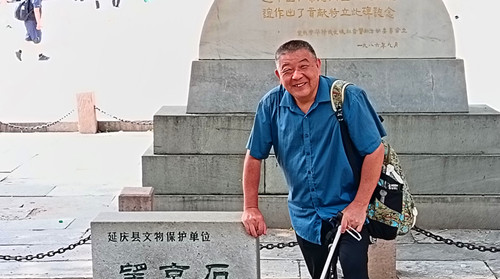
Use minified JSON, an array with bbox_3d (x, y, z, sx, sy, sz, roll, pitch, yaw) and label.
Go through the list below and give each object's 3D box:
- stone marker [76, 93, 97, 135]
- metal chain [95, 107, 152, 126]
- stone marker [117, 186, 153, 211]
[{"bbox_3d":[-1.817,-0.299,10.435,0.186,0.446,0.186,-2,10,3],"label":"stone marker"},{"bbox_3d":[-1.112,-0.263,10.405,1.269,0.224,0.035,0,10,3],"label":"metal chain"},{"bbox_3d":[-0.634,0.541,5.274,0.182,0.495,0.182,0,10,1],"label":"stone marker"}]

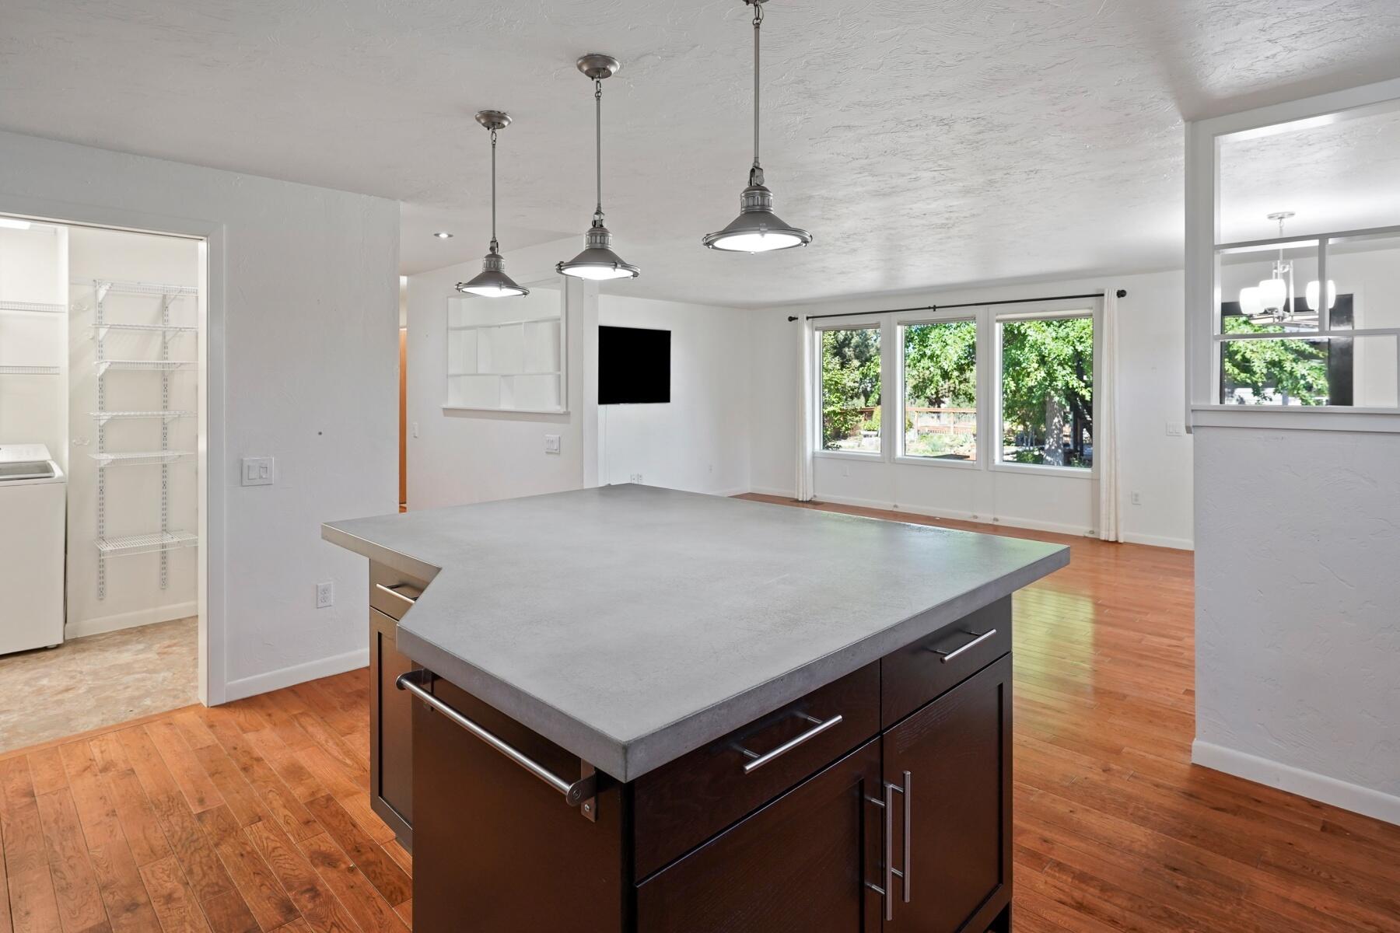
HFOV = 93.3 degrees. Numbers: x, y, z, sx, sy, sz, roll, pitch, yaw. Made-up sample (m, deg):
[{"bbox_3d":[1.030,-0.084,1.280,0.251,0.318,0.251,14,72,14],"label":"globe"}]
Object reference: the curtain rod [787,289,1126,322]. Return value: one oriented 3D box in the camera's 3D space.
[{"bbox_3d":[2.490,-1.700,7.100,3.500,0.070,0.110,5,8,40],"label":"curtain rod"}]

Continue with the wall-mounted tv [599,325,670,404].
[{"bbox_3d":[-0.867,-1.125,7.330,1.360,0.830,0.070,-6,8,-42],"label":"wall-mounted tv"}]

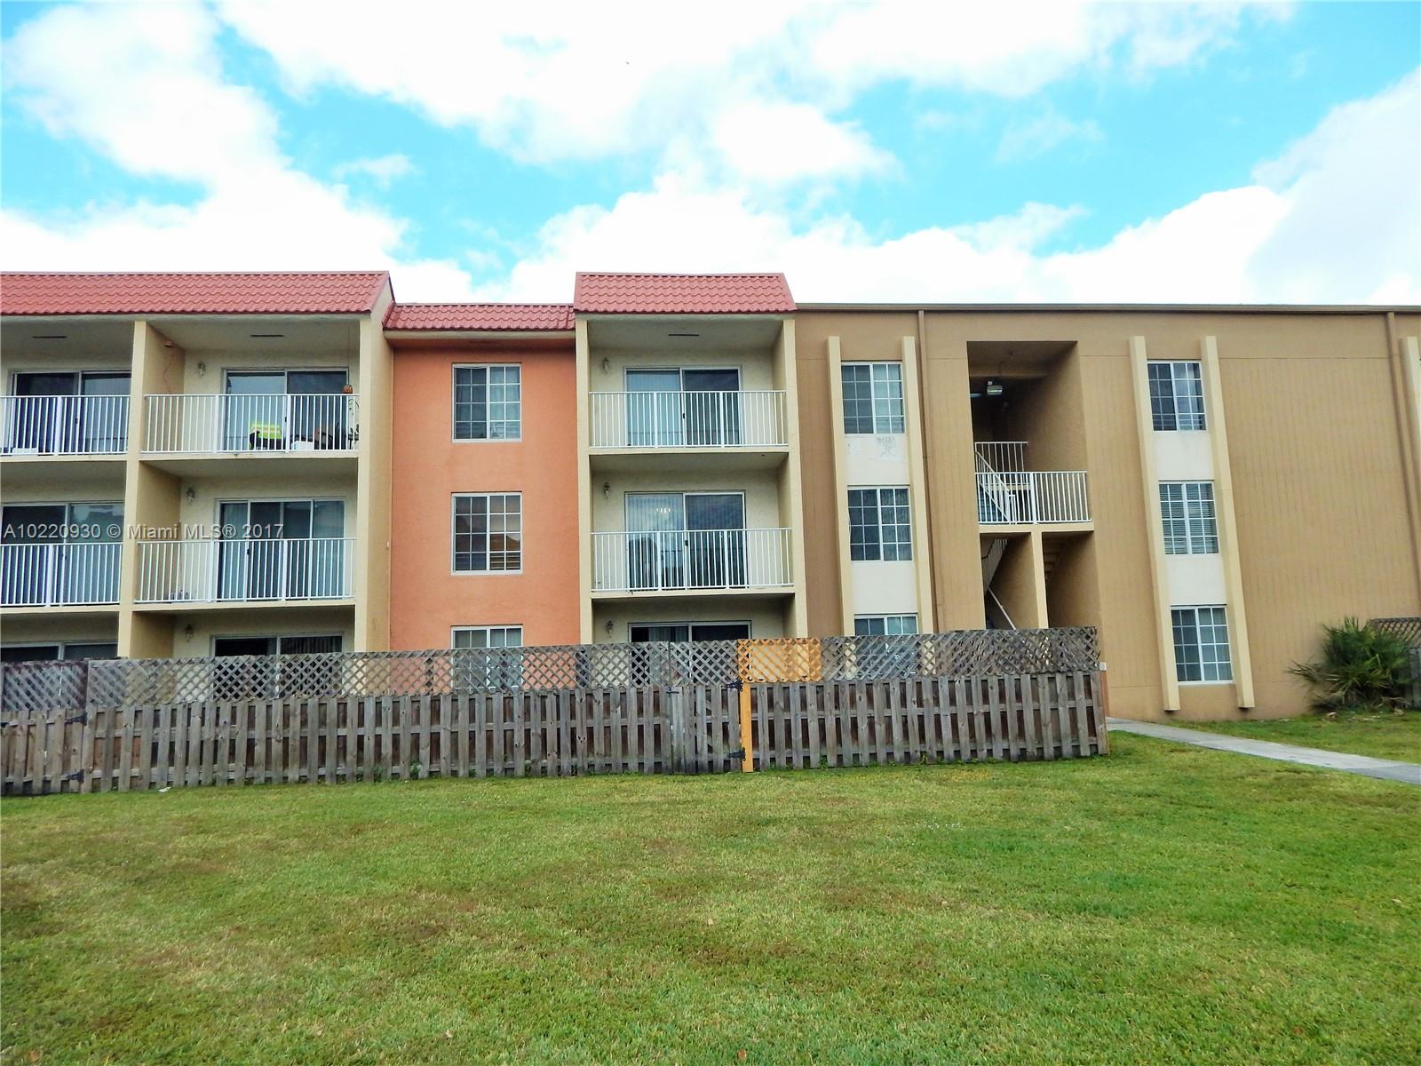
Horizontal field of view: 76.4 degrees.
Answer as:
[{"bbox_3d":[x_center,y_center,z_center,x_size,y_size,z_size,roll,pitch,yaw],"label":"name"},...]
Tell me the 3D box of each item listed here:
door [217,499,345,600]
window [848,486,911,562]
[{"bbox_3d":[-8.513,0.373,17.922,2.433,2.083,0.120,-1,-7,-5],"label":"door"},{"bbox_3d":[3.545,-0.191,18.805,1.280,1.593,0.120,-1,-7,-5],"label":"window"}]

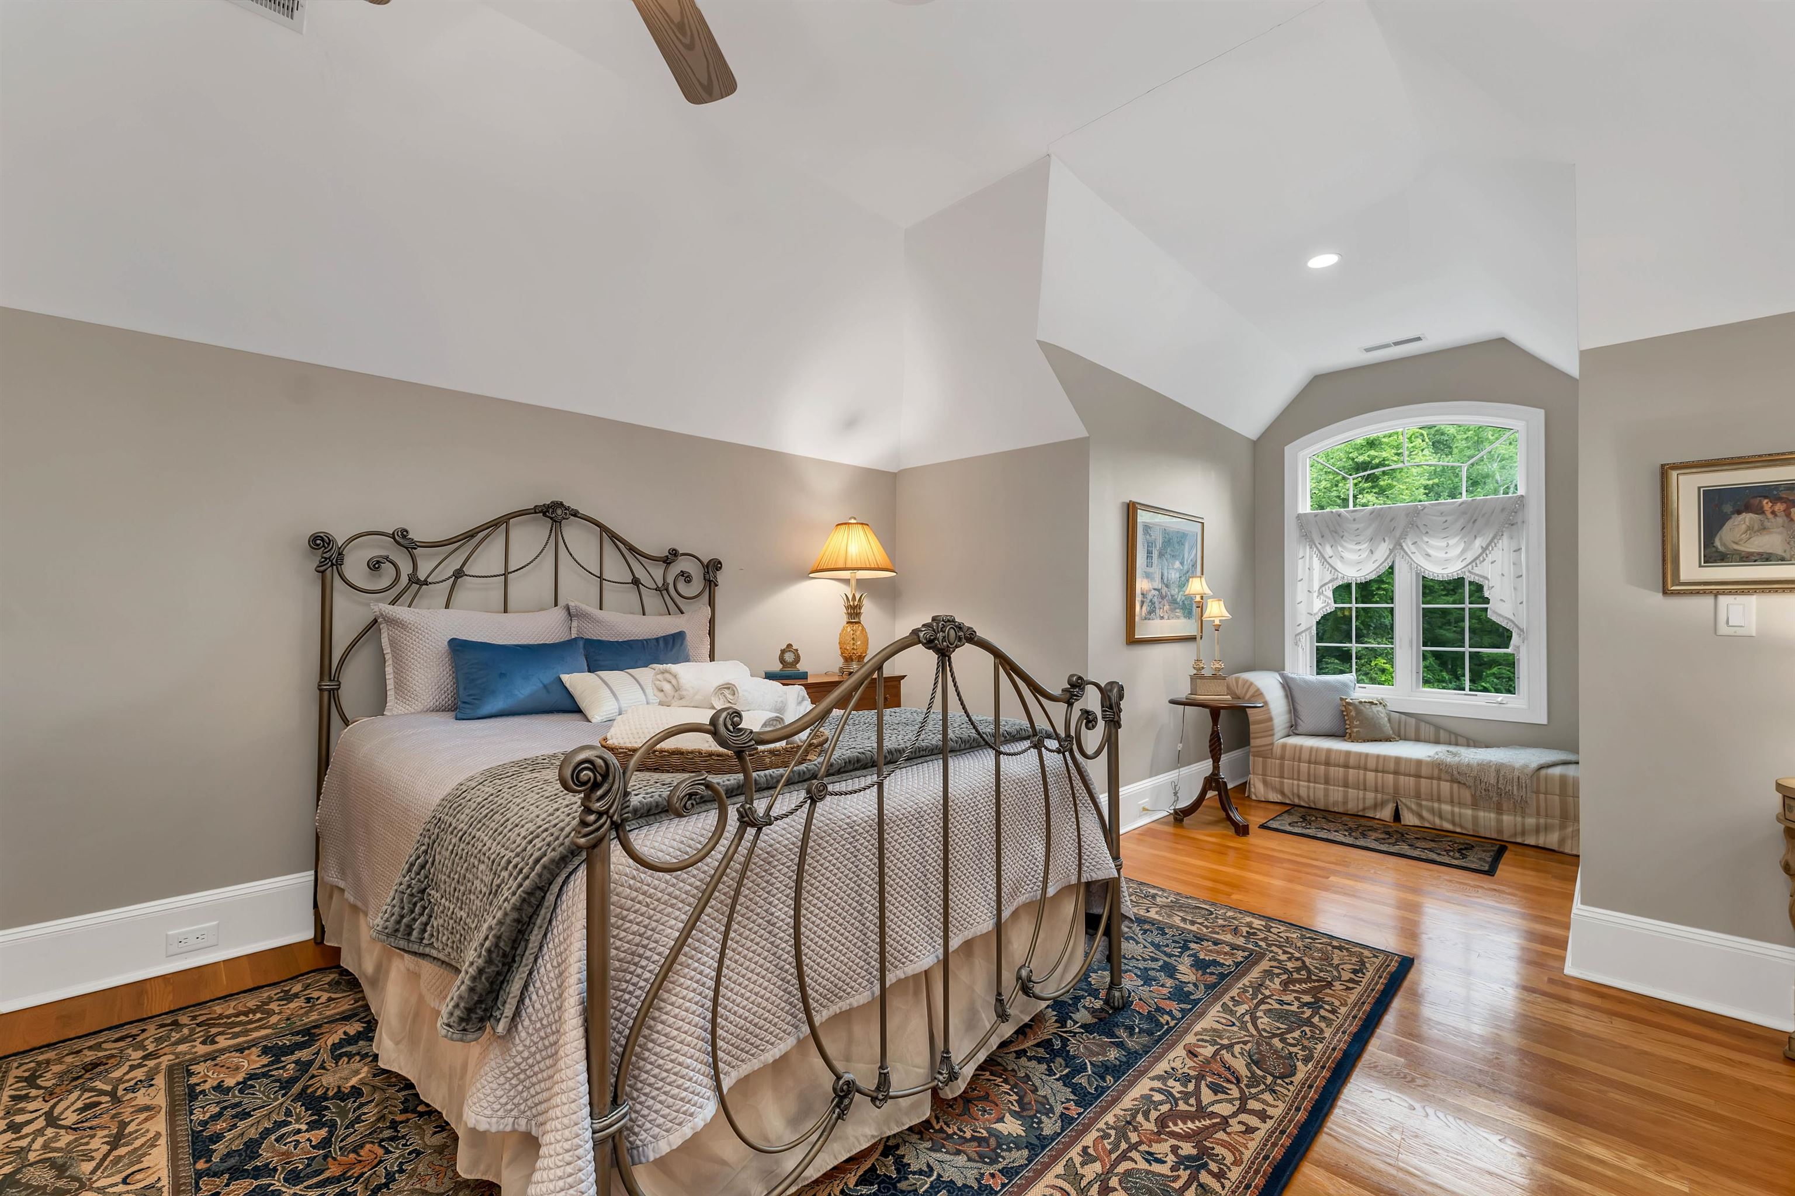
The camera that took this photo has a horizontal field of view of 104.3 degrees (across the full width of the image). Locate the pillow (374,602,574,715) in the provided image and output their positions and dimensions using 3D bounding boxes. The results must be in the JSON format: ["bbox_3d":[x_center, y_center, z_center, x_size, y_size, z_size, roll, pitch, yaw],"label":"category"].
[{"bbox_3d":[-1.586,0.227,2.692,0.680,0.440,0.180,1,-17,-43],"label":"pillow"}]

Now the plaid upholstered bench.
[{"bbox_3d":[2.985,0.876,4.196,0.746,0.804,1.619,1,-2,-44],"label":"plaid upholstered bench"}]

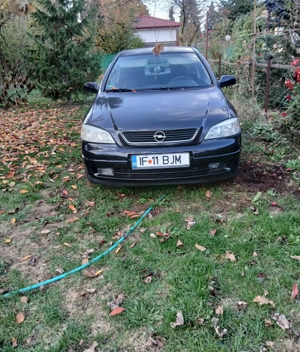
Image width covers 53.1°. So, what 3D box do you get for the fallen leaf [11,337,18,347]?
[{"bbox_3d":[-0.674,0.824,1.495,0.040,0.025,0.065,-19,26,-35],"label":"fallen leaf"}]

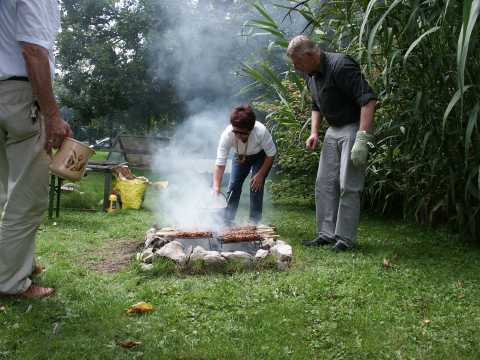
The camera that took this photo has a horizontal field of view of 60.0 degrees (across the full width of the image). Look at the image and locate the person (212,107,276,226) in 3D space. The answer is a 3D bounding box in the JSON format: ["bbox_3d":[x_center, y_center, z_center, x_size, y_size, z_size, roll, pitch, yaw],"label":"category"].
[{"bbox_3d":[0.060,-0.030,3.550,0.550,1.150,0.820,0,2,11],"label":"person"}]

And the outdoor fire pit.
[{"bbox_3d":[-0.175,0.455,3.000,1.040,0.200,0.860,0,2,0],"label":"outdoor fire pit"}]

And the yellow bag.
[{"bbox_3d":[-1.680,0.190,6.450,0.490,0.480,0.380,0,2,-11],"label":"yellow bag"}]

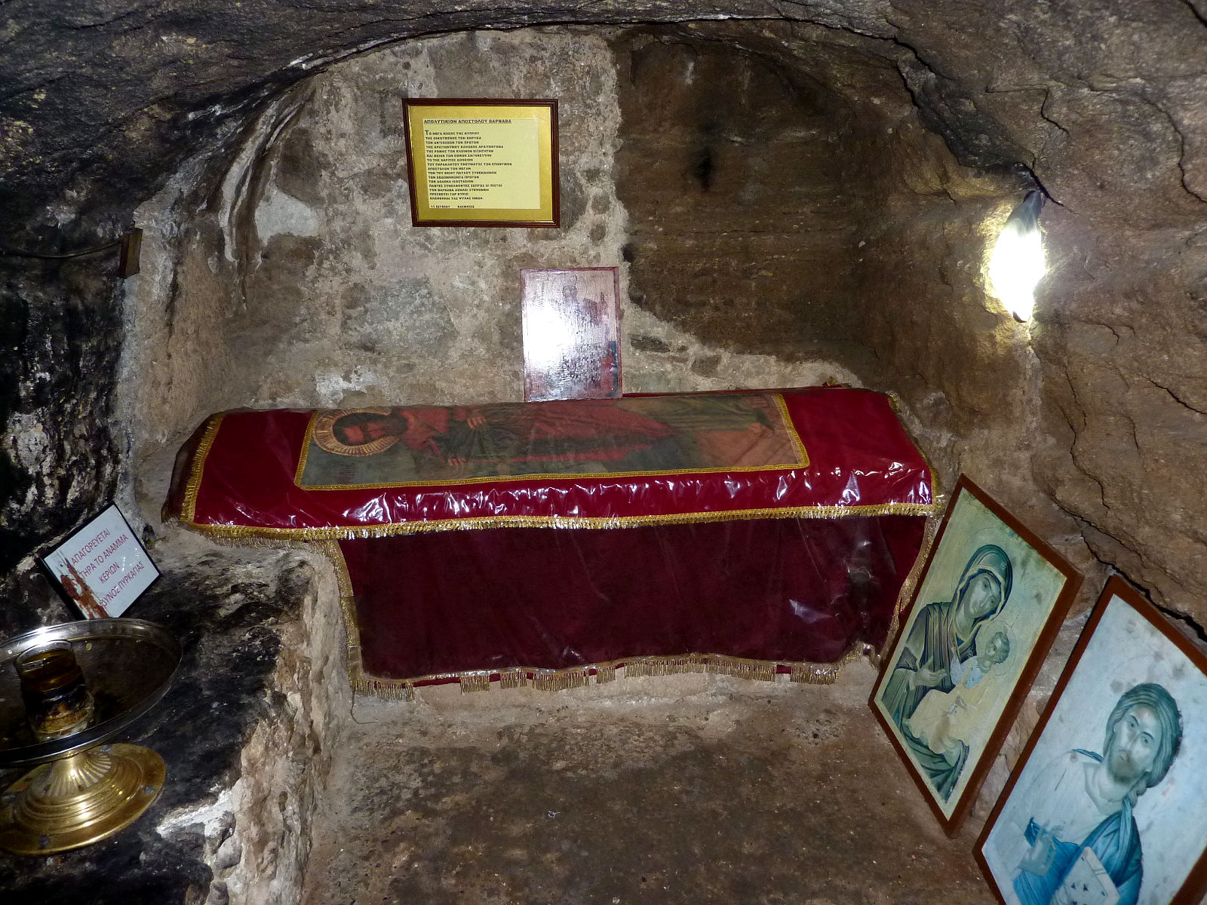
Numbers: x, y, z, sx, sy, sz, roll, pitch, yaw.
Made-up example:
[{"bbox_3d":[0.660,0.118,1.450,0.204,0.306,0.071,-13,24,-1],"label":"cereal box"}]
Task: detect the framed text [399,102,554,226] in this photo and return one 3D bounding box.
[{"bbox_3d":[-0.311,-0.747,2.268,0.392,0.320,0.020,0,23,-2],"label":"framed text"}]

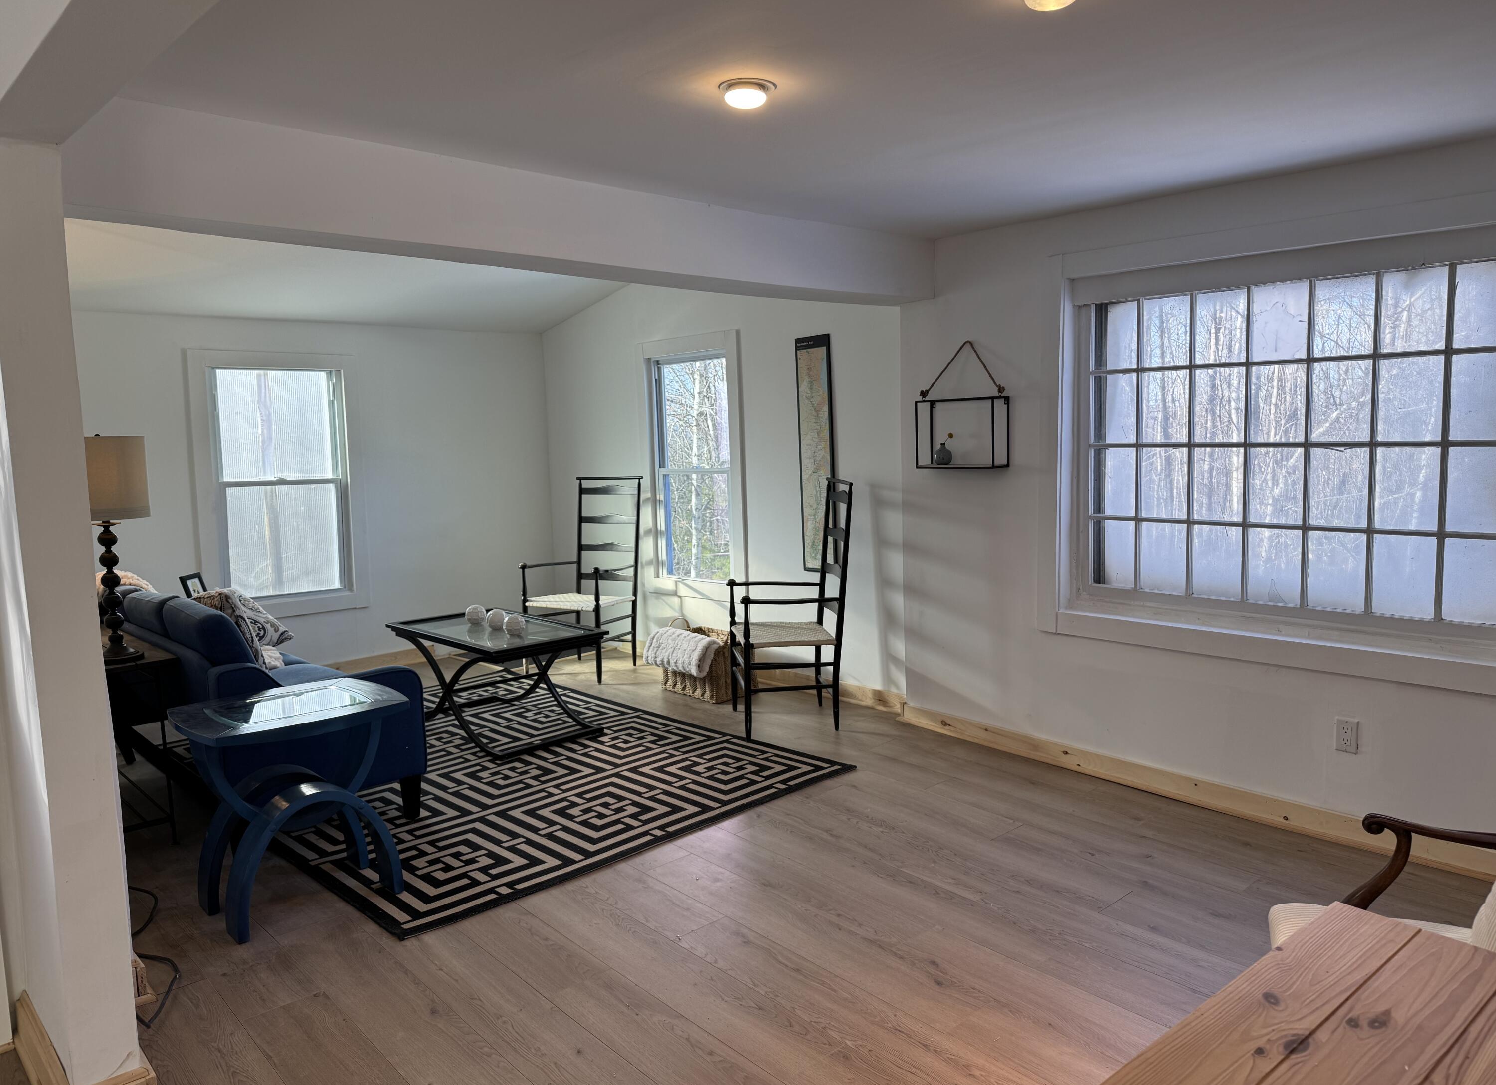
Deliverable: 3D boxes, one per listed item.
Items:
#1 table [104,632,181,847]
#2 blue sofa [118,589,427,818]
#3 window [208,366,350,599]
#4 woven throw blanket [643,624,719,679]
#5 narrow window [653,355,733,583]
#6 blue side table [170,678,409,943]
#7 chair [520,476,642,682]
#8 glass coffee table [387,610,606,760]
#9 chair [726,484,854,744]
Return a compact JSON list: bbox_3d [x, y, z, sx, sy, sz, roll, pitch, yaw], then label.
[{"bbox_3d":[-2.452,0.721,3.938,0.340,0.672,1.064,-6,8,-41],"label":"table"},{"bbox_3d":[-2.133,0.586,4.330,0.735,0.846,2.002,-6,8,-41],"label":"blue sofa"},{"bbox_3d":[-2.781,-0.346,6.197,0.770,1.365,0.100,-6,8,-41],"label":"window"},{"bbox_3d":[-0.351,0.589,5.659,0.200,0.210,0.550,-6,8,-41],"label":"woven throw blanket"},{"bbox_3d":[-0.321,-0.442,6.236,0.100,1.344,0.742,-6,8,-41],"label":"narrow window"},{"bbox_3d":[-1.394,0.801,3.195,0.585,0.616,0.460,-6,8,-41],"label":"blue side table"},{"bbox_3d":[-0.990,0.197,6.308,0.575,1.166,0.565,2,7,29],"label":"chair"},{"bbox_3d":[-1.245,0.666,5.167,0.623,0.476,1.092,-7,8,-43],"label":"glass coffee table"},{"bbox_3d":[0.207,0.298,5.056,0.565,1.166,0.575,-2,6,-11],"label":"chair"}]

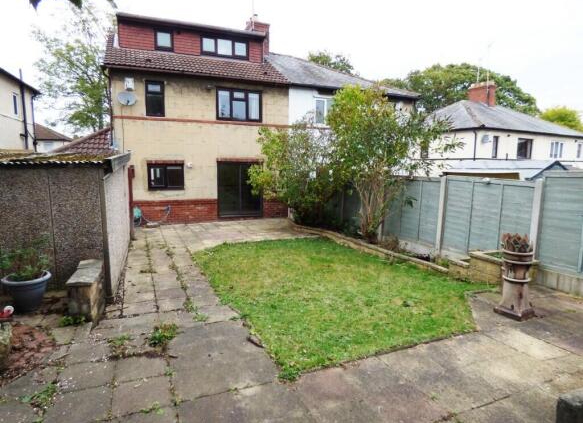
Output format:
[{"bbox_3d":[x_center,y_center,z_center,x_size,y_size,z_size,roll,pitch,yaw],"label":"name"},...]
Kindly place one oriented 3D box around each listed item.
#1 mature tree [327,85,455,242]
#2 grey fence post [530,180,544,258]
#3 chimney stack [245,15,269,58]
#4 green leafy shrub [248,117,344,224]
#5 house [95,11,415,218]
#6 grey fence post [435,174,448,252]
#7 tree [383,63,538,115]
[{"bbox_3d":[2.599,-1.230,8.686,2.912,3.935,2.400,0,7,0],"label":"mature tree"},{"bbox_3d":[3.957,0.328,5.446,0.110,1.673,0.110,-3,8,-25],"label":"grey fence post"},{"bbox_3d":[-1.506,-8.464,16.435,0.850,1.950,1.050,-3,8,-20],"label":"chimney stack"},{"bbox_3d":[0.120,-1.250,10.600,2.800,3.400,2.500,0,7,0],"label":"green leafy shrub"},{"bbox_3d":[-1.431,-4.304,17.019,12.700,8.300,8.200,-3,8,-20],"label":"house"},{"bbox_3d":[3.165,0.115,7.094,0.110,1.675,0.110,-3,8,-25],"label":"grey fence post"},{"bbox_3d":[21.210,-10.535,41.096,17.000,14.493,15.000,0,7,0],"label":"tree"}]

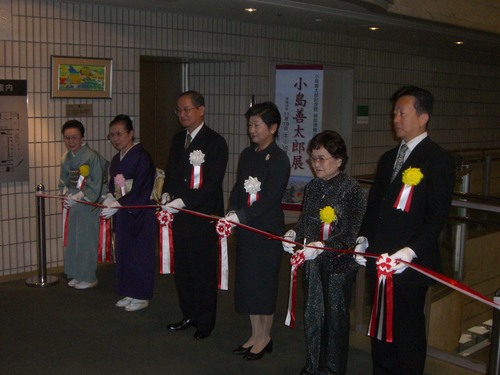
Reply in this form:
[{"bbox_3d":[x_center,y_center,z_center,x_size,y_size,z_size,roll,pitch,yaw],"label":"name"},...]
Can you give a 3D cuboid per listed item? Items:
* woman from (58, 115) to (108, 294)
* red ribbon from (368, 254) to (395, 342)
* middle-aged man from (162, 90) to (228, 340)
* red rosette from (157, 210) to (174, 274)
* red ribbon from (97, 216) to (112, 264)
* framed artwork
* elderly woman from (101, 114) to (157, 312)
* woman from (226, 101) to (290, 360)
[{"bbox_3d":[-1.485,0.148,5.950,0.460,1.480,0.450,7,9,42],"label":"woman"},{"bbox_3d":[0.620,0.520,3.180,0.130,0.410,0.060,4,8,28],"label":"red ribbon"},{"bbox_3d":[-0.390,0.200,4.690,0.490,1.690,0.510,-6,9,-41],"label":"middle-aged man"},{"bbox_3d":[-0.550,0.358,4.420,0.120,0.420,0.050,5,8,32],"label":"red rosette"},{"bbox_3d":[-1.095,0.372,5.120,0.120,0.370,0.050,5,8,35],"label":"red ribbon"},{"bbox_3d":[-1.610,-1.055,6.480,0.670,0.400,0.030,-6,9,-44],"label":"framed artwork"},{"bbox_3d":[-0.940,0.200,5.300,0.500,1.520,0.490,-6,9,-43],"label":"elderly woman"},{"bbox_3d":[0.040,0.275,4.260,0.470,1.600,0.480,-6,9,-42],"label":"woman"}]

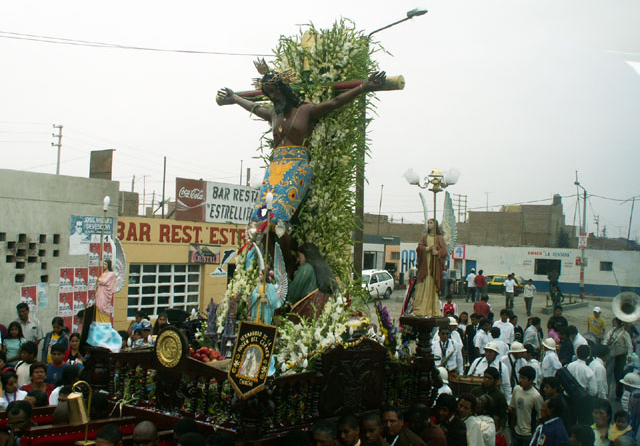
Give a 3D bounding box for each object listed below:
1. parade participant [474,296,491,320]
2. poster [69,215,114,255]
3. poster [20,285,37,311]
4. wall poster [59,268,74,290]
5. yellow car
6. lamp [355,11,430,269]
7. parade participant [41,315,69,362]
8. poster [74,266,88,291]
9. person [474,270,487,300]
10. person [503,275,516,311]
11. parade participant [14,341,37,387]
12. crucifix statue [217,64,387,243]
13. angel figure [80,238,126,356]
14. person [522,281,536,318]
[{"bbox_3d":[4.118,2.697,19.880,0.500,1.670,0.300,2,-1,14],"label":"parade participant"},{"bbox_3d":[-4.076,0.223,13.850,0.020,0.690,0.970,1,-1,34],"label":"poster"},{"bbox_3d":[-4.914,1.277,13.100,0.010,0.420,0.300,1,-2,37],"label":"poster"},{"bbox_3d":[-4.375,0.975,13.400,0.020,0.400,0.305,1,-1,34],"label":"wall poster"},{"bbox_3d":[11.000,3.750,48.200,4.150,1.400,1.650,1,-1,31],"label":"yellow car"},{"bbox_3d":[1.595,-0.784,18.240,1.817,8.368,0.280,1,-2,37],"label":"lamp"},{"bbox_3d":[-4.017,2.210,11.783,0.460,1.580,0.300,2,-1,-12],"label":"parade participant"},{"bbox_3d":[-4.278,1.014,13.941,0.010,0.420,0.295,1,-2,37],"label":"poster"},{"bbox_3d":[8.478,3.347,40.980,0.550,1.680,0.340,2,-1,6],"label":"person"},{"bbox_3d":[9.044,3.331,36.980,0.550,1.680,0.380,2,-1,6],"label":"person"},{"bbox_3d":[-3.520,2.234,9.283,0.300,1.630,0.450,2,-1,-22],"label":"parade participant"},{"bbox_3d":[-0.250,-0.529,7.013,1.720,1.840,0.500,1,-1,30],"label":"crucifix statue"},{"bbox_3d":[-1.938,0.658,6.950,0.360,1.000,0.360,3,-1,-28],"label":"angel figure"},{"bbox_3d":[9.401,3.370,34.780,0.500,1.660,0.360,2,-1,9],"label":"person"}]

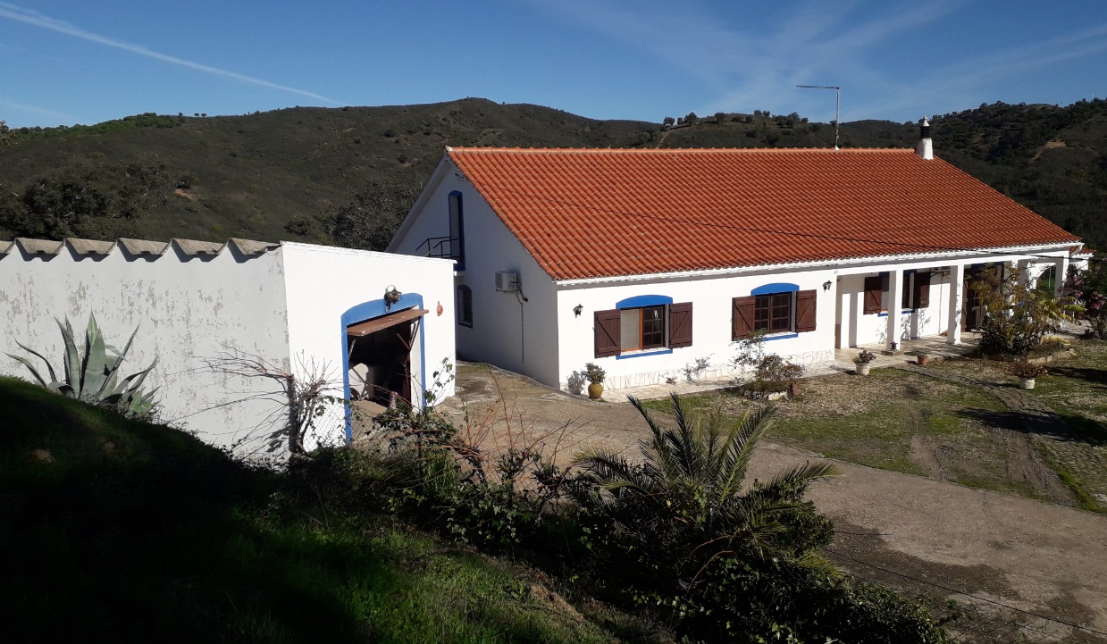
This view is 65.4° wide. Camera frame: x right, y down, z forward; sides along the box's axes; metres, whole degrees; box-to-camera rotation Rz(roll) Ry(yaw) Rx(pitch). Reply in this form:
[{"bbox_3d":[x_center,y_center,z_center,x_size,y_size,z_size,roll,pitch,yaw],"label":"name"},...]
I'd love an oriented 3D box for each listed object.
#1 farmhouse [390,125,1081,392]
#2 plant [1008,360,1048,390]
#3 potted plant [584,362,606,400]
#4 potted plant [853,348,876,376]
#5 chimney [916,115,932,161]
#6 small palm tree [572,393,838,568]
[{"bbox_3d":[5.513,-2.830,29.409,19.150,6.200,13.250,-6,9,-27],"label":"farmhouse"},{"bbox_3d":[11.138,1.216,20.219,0.923,0.642,0.923,-6,9,-27],"label":"plant"},{"bbox_3d":[0.950,1.326,19.673,0.490,0.832,0.490,-1,8,0],"label":"potted plant"},{"bbox_3d":[7.882,0.998,21.843,0.589,0.694,0.589,-6,9,-27],"label":"potted plant"},{"bbox_3d":[14.105,-7.029,32.914,0.550,1.650,0.550,-6,9,-27],"label":"chimney"},{"bbox_3d":[1.864,1.970,10.648,3.209,2.050,3.143,-1,8,0],"label":"small palm tree"}]

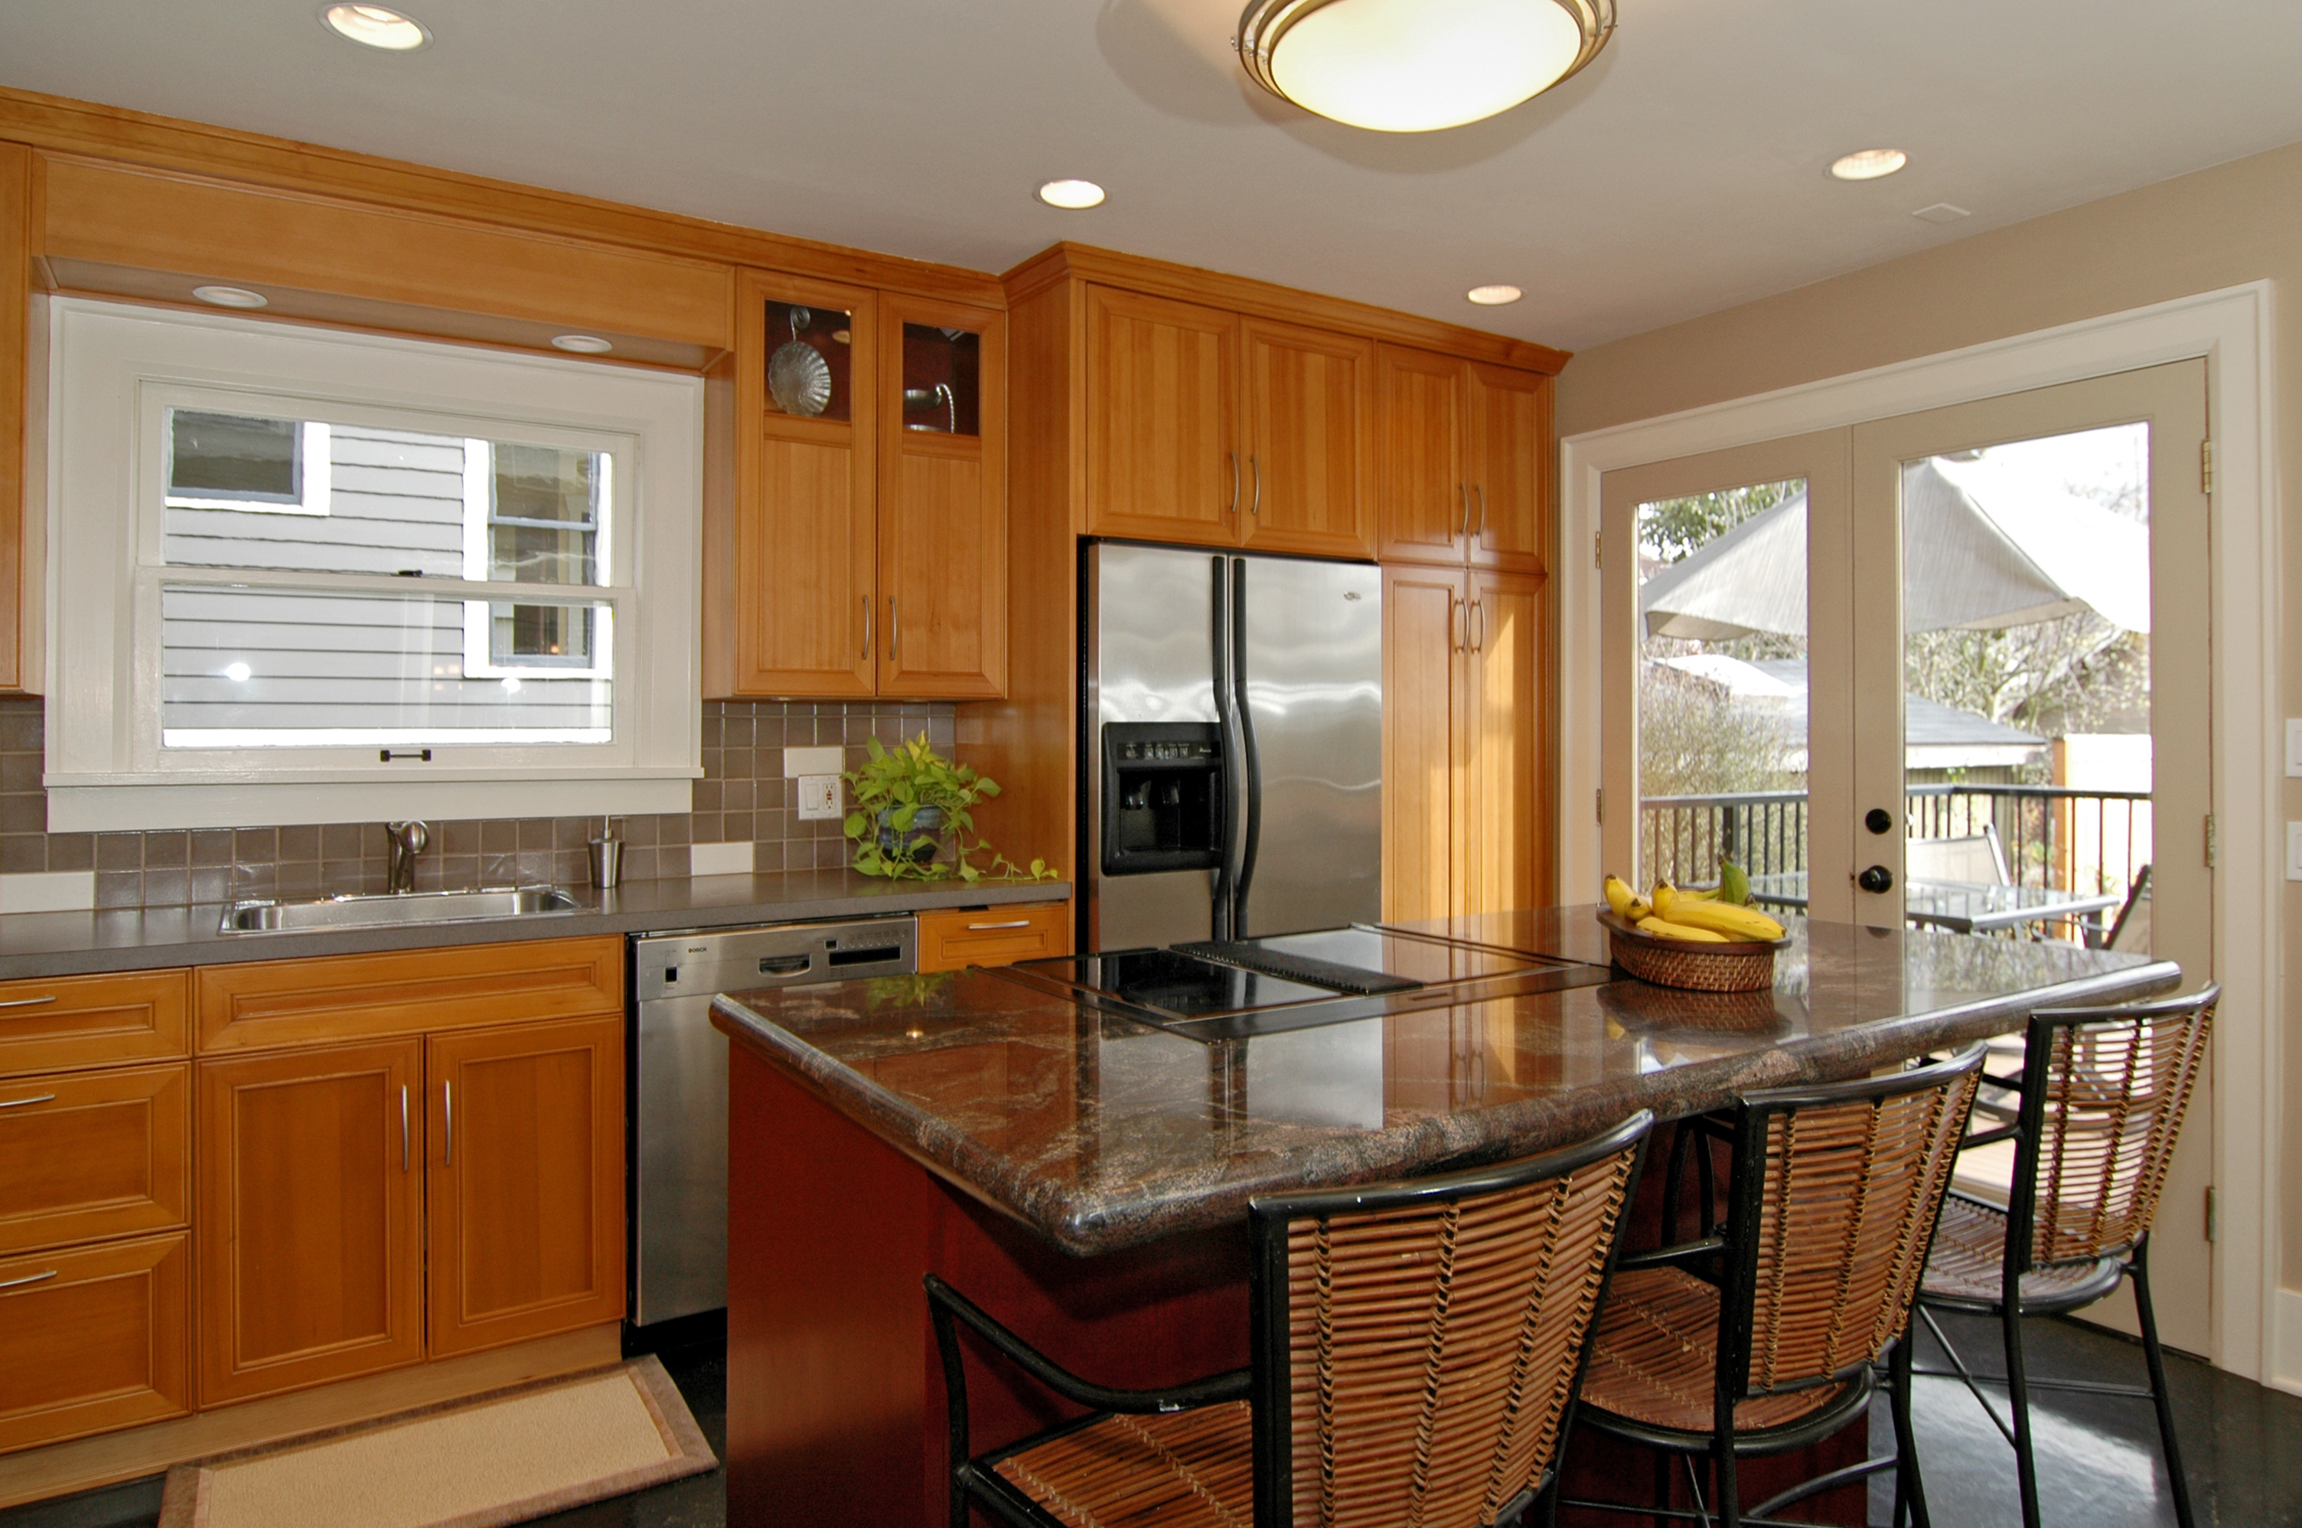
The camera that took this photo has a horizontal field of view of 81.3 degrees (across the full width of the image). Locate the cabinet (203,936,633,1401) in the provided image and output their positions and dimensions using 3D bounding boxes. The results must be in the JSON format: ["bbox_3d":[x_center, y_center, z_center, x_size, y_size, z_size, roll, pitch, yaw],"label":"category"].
[{"bbox_3d":[-1.512,0.724,2.759,0.706,0.774,0.629,-1,1,-32],"label":"cabinet"}]

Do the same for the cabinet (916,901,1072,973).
[{"bbox_3d":[-0.528,0.709,3.381,0.379,0.774,0.629,-1,1,-32],"label":"cabinet"}]

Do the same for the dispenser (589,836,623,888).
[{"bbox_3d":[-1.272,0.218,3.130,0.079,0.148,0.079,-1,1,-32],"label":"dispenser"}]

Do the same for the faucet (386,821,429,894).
[{"bbox_3d":[-1.591,0.206,2.873,0.084,0.183,0.219,-1,1,-32],"label":"faucet"}]

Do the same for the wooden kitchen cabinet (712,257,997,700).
[{"bbox_3d":[-0.749,-0.659,3.407,0.687,0.993,0.325,-1,1,-32],"label":"wooden kitchen cabinet"}]

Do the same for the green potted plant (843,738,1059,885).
[{"bbox_3d":[-0.569,0.107,3.400,0.397,0.354,0.407,-1,1,-32],"label":"green potted plant"}]

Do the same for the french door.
[{"bbox_3d":[1.749,0.184,3.343,0.053,2.034,1.489,-1,1,-32],"label":"french door"}]

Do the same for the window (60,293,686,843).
[{"bbox_3d":[-1.663,-0.406,3.026,1.262,1.068,0.092,-1,1,-32],"label":"window"}]

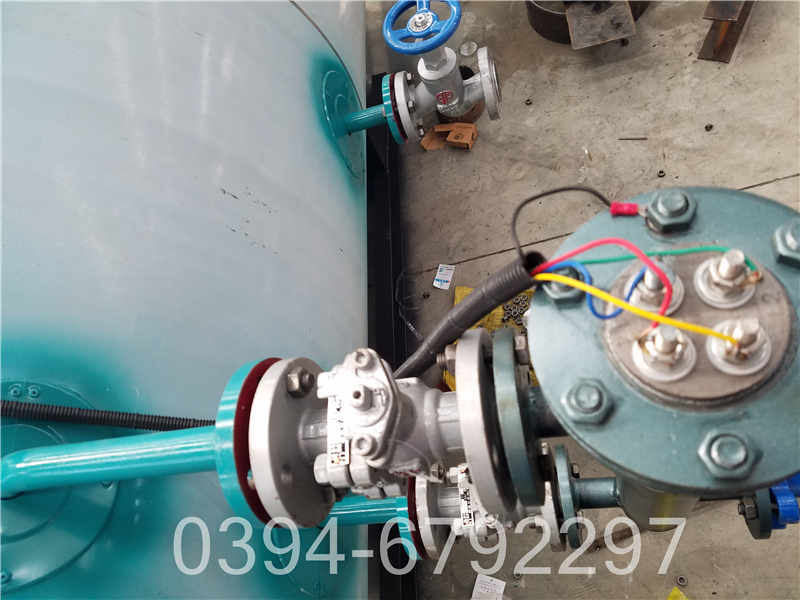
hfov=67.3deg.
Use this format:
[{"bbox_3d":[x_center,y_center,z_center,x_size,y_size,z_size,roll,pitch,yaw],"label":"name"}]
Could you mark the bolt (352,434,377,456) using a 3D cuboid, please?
[{"bbox_3d":[-0.020,0.083,0.342,0.011,0.009,0.011,-10,61,15],"label":"bolt"}]

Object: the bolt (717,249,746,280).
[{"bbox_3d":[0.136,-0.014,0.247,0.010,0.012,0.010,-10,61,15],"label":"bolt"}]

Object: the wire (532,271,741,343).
[{"bbox_3d":[0.091,0.004,0.237,0.080,0.029,0.008,14,70,26],"label":"wire"}]

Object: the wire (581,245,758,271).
[{"bbox_3d":[0.113,-0.019,0.255,0.070,0.015,0.013,-3,63,19],"label":"wire"}]

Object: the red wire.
[{"bbox_3d":[0.079,-0.011,0.235,0.054,0.033,0.018,25,75,29],"label":"red wire"}]

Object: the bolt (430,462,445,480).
[{"bbox_3d":[0.044,0.199,0.696,0.017,0.018,0.018,-10,61,15],"label":"bolt"}]

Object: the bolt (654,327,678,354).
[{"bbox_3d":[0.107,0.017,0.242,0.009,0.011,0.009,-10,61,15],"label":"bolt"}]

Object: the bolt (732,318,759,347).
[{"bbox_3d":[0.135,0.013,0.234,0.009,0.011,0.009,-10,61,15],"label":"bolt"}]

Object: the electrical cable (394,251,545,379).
[{"bbox_3d":[0.027,0.018,0.339,0.016,0.199,0.014,15,67,-12],"label":"electrical cable"}]

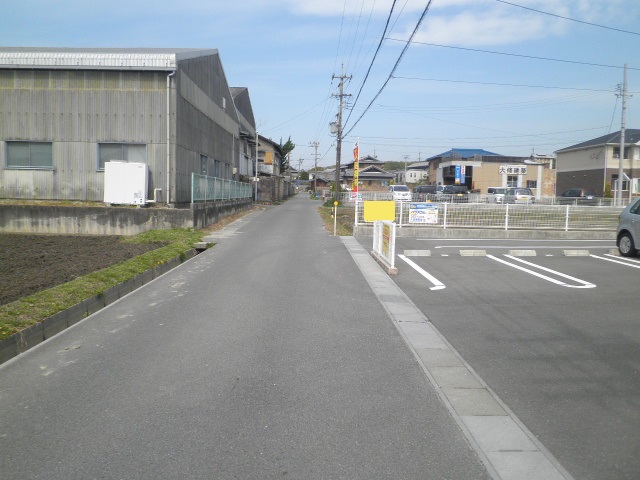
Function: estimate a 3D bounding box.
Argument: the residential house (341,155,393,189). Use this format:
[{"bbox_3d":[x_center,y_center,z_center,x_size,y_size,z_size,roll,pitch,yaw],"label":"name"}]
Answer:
[{"bbox_3d":[7.905,-10.601,80.000,9.000,7.000,8.500,1,6,1],"label":"residential house"}]

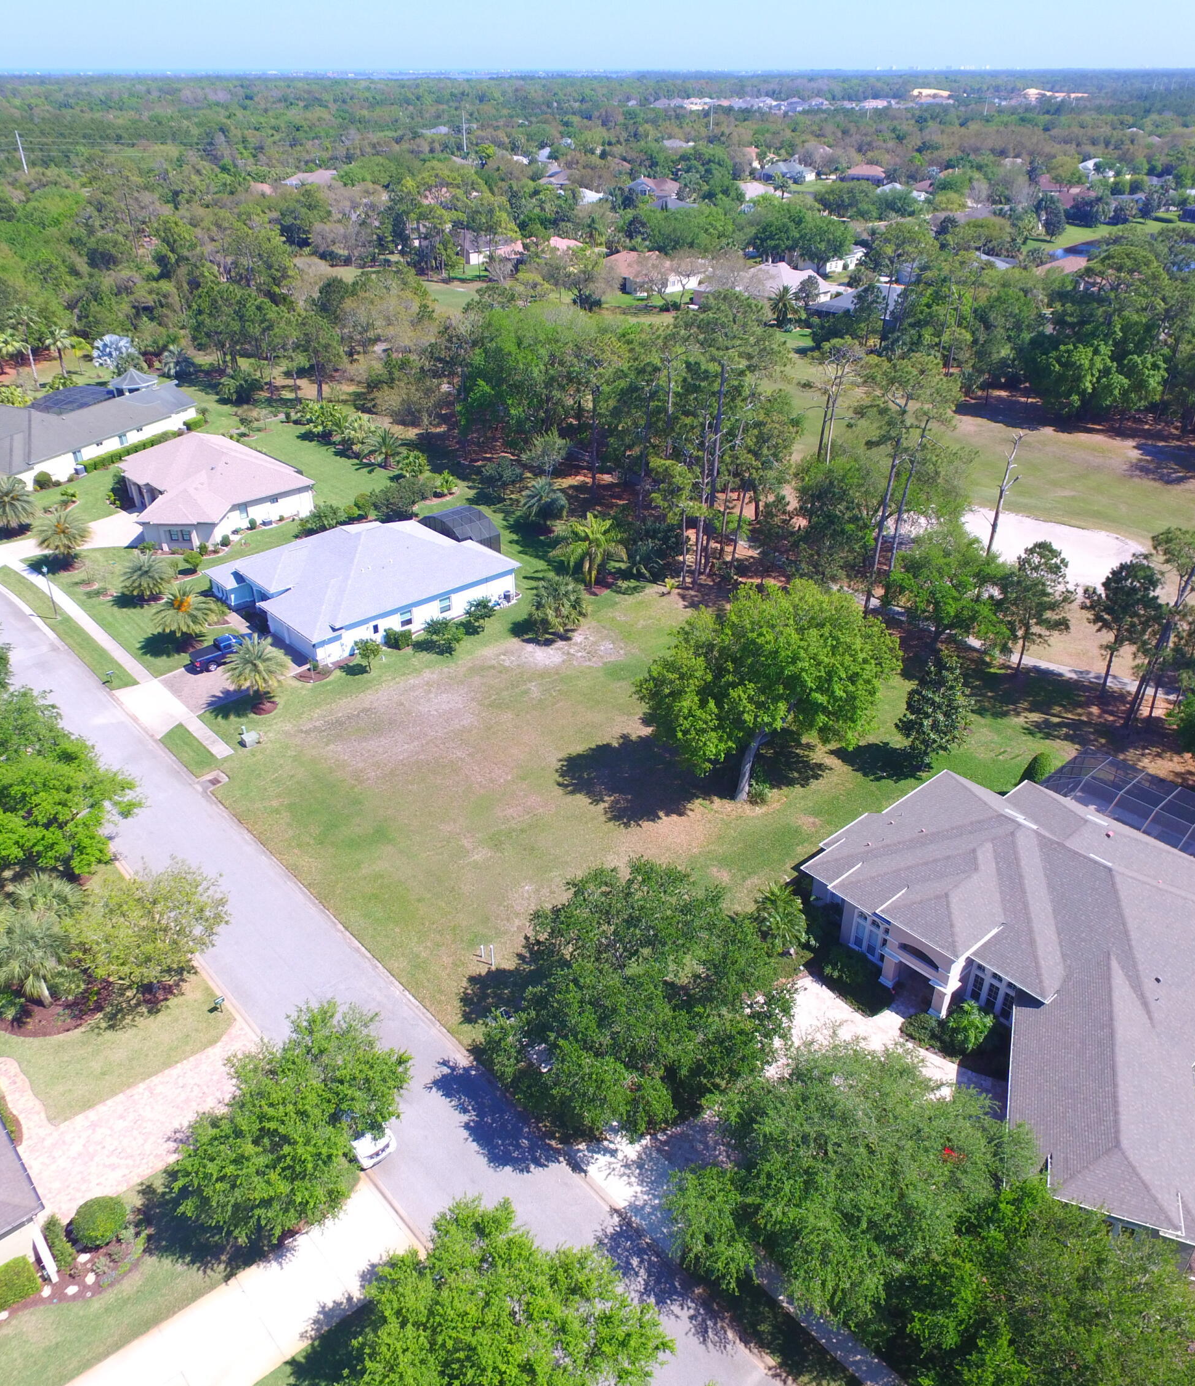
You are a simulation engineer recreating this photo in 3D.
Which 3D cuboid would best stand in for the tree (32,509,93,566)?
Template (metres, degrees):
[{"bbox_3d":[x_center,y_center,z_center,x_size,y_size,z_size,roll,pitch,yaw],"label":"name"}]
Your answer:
[{"bbox_3d":[-54.030,-15.430,107.762,5.800,5.700,5.800,0,30,0],"label":"tree"}]

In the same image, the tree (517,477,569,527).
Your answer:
[{"bbox_3d":[-5.852,-20.178,115.931,5.500,6.100,5.500,-2,30,-3],"label":"tree"}]

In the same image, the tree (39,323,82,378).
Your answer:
[{"bbox_3d":[-87.408,-55.269,173.277,6.000,8.200,6.000,0,30,0],"label":"tree"}]

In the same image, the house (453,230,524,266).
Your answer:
[{"bbox_3d":[-28.731,-118.178,281.940,19.000,6.500,19.000,23,37,34],"label":"house"}]

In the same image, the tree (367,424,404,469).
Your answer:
[{"bbox_3d":[-27.524,-32.241,140.422,5.000,5.600,5.100,0,30,0],"label":"tree"}]

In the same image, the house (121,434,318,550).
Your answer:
[{"bbox_3d":[-46.314,-24.968,123.527,27.654,6.900,19.763,27,40,38],"label":"house"}]

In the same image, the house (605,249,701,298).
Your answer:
[{"bbox_3d":[10.997,-99.409,250.268,21.000,7.000,21.000,-21,36,-31],"label":"house"}]

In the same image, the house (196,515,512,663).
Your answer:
[{"bbox_3d":[-21.925,-12.214,101.620,23.728,6.900,20.308,-24,38,-34],"label":"house"}]

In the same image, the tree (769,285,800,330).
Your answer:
[{"bbox_3d":[36.055,-74.066,205.287,5.600,7.800,5.600,0,30,0],"label":"tree"}]

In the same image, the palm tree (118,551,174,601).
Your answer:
[{"bbox_3d":[-42.821,-10.957,100.892,5.100,4.900,5.100,0,30,0],"label":"palm tree"}]

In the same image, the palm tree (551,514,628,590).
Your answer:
[{"bbox_3d":[-0.719,-13.853,106.978,7.200,7.700,7.400,0,30,0],"label":"palm tree"}]

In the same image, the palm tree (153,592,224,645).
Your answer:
[{"bbox_3d":[-35.559,-6.129,92.445,6.000,5.100,6.000,0,30,0],"label":"palm tree"}]

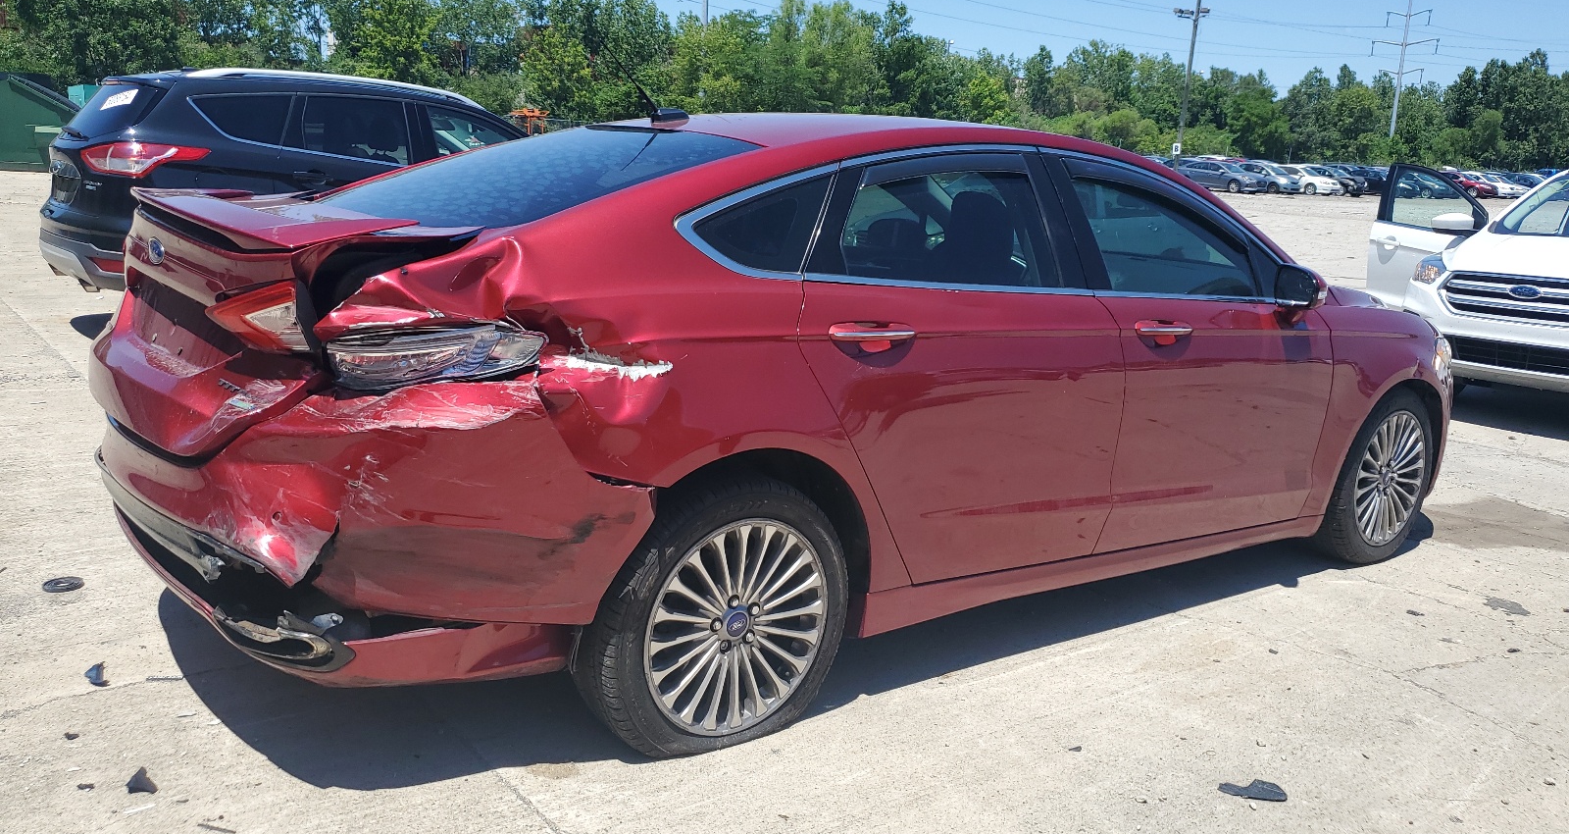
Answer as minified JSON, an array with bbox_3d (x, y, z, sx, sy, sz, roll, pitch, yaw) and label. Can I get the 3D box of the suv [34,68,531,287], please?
[{"bbox_3d":[-2.983,-1.617,8.840,1.850,1.690,4.520,15,17,43],"label":"suv"}]

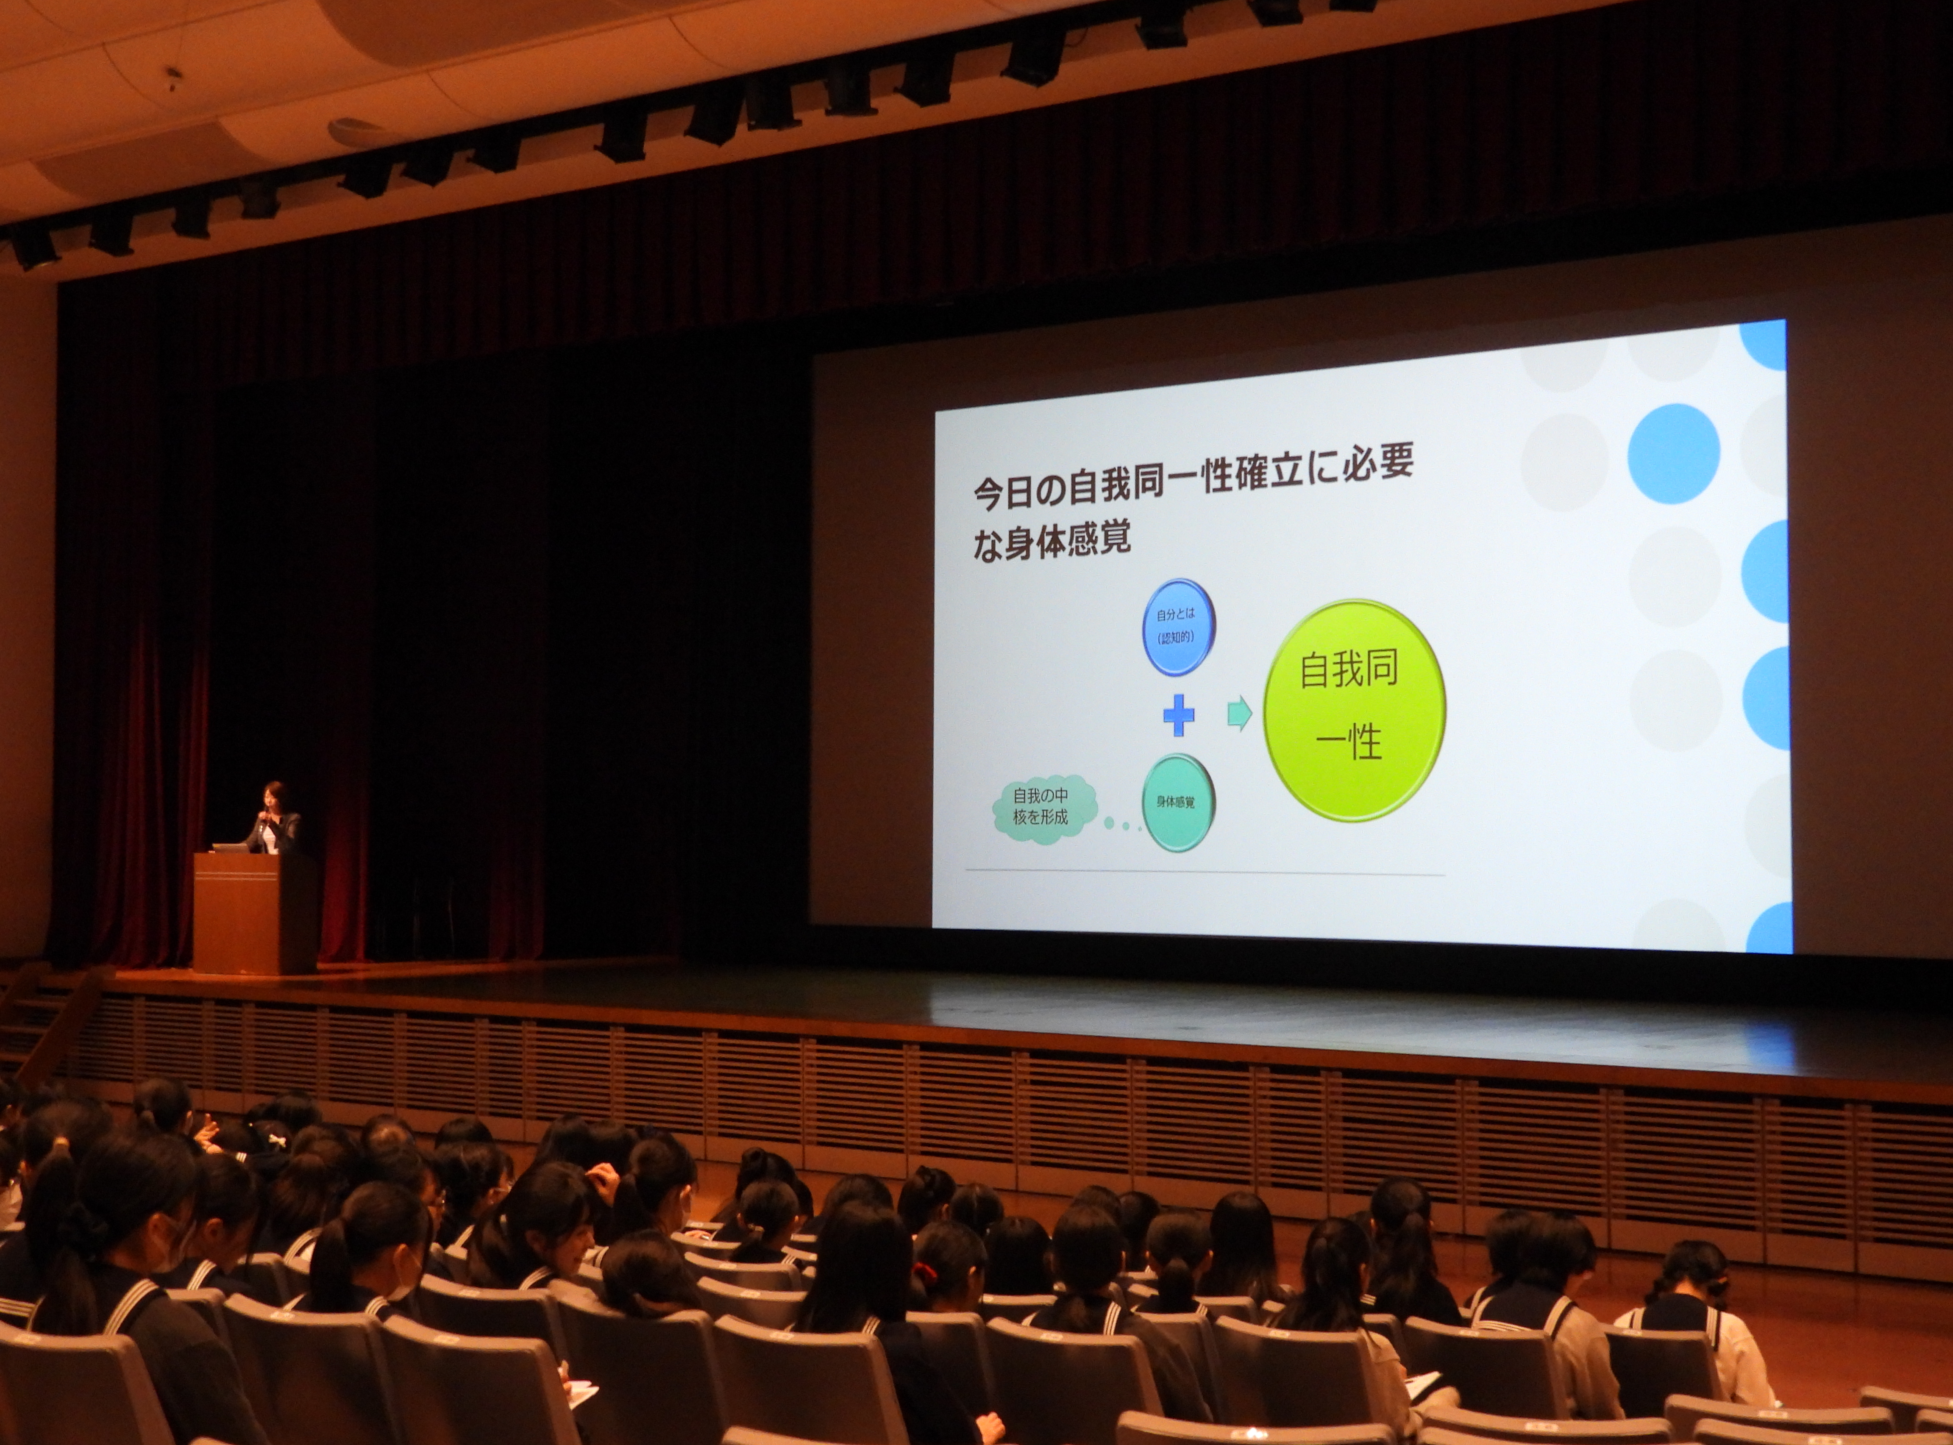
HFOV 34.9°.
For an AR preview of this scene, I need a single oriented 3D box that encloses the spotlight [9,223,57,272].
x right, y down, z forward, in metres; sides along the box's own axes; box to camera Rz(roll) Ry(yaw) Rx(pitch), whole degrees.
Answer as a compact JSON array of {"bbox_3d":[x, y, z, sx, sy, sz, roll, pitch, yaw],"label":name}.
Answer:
[{"bbox_3d":[-8.292,-4.180,27.288,0.310,0.380,0.320,-1,36,38],"label":"spotlight"}]

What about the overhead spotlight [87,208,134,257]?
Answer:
[{"bbox_3d":[-7.277,-4.126,26.100,0.320,0.380,0.330,-1,36,25],"label":"overhead spotlight"}]

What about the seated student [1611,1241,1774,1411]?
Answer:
[{"bbox_3d":[2.227,2.127,9.529,0.480,1.100,0.760,-2,-3,41],"label":"seated student"}]

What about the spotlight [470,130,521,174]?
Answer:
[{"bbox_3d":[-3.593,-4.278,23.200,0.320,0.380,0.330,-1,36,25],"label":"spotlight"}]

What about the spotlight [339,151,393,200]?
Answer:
[{"bbox_3d":[-4.822,-4.321,24.514,0.310,0.380,0.320,0,36,15],"label":"spotlight"}]

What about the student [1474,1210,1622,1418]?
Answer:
[{"bbox_3d":[1.820,2.085,9.492,0.470,1.160,0.780,-1,-2,25],"label":"student"}]

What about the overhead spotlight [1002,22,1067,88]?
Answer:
[{"bbox_3d":[0.380,-4.378,20.351,0.310,0.380,0.320,0,36,15],"label":"overhead spotlight"}]

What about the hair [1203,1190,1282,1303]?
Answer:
[{"bbox_3d":[0.834,1.634,9.710,0.225,0.340,0.240,-1,-2,39],"label":"hair"}]

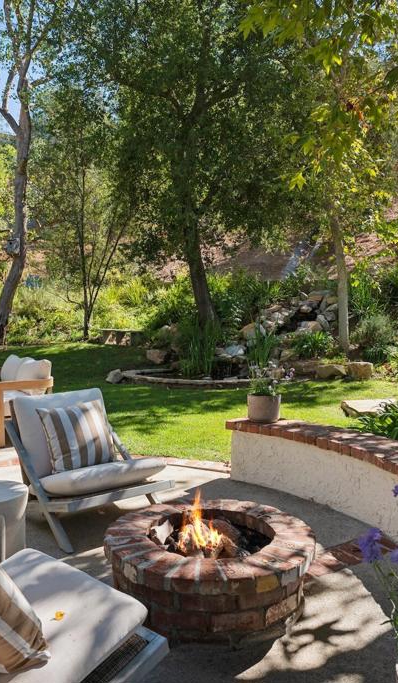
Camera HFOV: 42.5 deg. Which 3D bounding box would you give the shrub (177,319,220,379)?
[{"bbox_3d":[0.010,0.121,10.300,0.850,1.170,0.750,0,1,0],"label":"shrub"}]

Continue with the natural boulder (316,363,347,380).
[{"bbox_3d":[2.821,0.654,10.900,0.640,0.330,0.480,0,1,0],"label":"natural boulder"}]

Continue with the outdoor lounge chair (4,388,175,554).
[{"bbox_3d":[-0.712,0.716,3.209,0.740,0.770,0.850,-1,1,-44],"label":"outdoor lounge chair"}]

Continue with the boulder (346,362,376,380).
[{"bbox_3d":[3.470,0.645,11.000,0.560,0.380,0.460,0,1,0],"label":"boulder"}]

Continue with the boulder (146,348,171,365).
[{"bbox_3d":[-1.062,0.391,13.100,0.570,0.390,0.480,0,1,0],"label":"boulder"}]

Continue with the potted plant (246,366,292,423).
[{"bbox_3d":[0.576,0.421,4.248,0.370,0.460,0.360,0,1,0],"label":"potted plant"}]

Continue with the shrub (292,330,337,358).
[{"bbox_3d":[2.436,0.063,10.800,0.950,0.600,0.850,0,1,0],"label":"shrub"}]

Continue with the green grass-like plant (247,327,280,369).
[{"bbox_3d":[1.461,0.170,11.600,0.730,1.000,0.650,0,1,0],"label":"green grass-like plant"}]

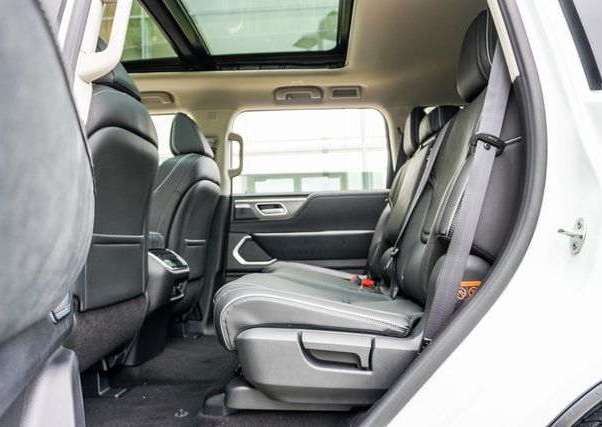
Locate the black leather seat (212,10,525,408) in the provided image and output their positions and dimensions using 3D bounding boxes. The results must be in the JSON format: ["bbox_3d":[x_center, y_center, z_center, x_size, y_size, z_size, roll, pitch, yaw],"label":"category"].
[{"bbox_3d":[0.199,-0.055,1.334,0.785,0.970,0.570,-1,-4,2],"label":"black leather seat"}]

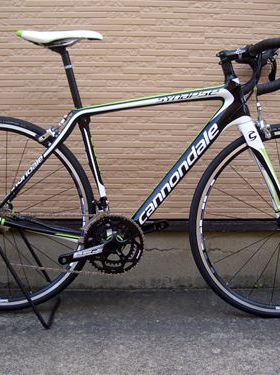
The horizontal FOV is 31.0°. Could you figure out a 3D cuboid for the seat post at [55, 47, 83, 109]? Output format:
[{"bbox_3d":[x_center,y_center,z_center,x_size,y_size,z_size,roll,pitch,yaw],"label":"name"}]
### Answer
[{"bbox_3d":[-0.232,-0.362,1.672,0.046,0.210,0.034,-12,6,2],"label":"seat post"}]

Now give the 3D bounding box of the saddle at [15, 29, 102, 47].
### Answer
[{"bbox_3d":[-0.263,-0.491,1.658,0.283,0.060,0.140,1,6,1],"label":"saddle"}]

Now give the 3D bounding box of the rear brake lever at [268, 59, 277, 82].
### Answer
[{"bbox_3d":[0.494,-0.424,1.870,0.034,0.100,0.020,0,6,-4],"label":"rear brake lever"}]

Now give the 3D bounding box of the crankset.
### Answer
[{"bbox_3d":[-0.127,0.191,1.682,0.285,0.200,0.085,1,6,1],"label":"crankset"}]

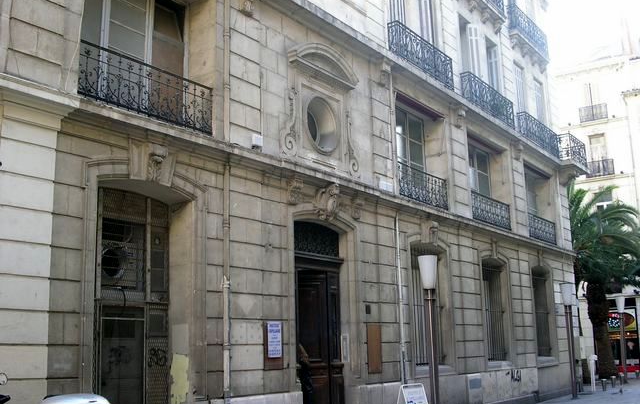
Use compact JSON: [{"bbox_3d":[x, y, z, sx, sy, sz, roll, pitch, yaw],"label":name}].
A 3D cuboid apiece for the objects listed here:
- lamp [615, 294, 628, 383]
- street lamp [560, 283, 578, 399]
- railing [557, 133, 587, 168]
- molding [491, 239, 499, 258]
[{"bbox_3d":[13.806,6.300,32.025,0.430,3.800,0.430,-7,-13,22],"label":"lamp"},{"bbox_3d":[8.481,4.683,23.760,0.450,3.800,0.450,-6,-13,19],"label":"street lamp"},{"bbox_3d":[9.725,-1.900,27.271,0.567,1.010,1.958,-10,-15,35],"label":"railing"},{"bbox_3d":[4.695,1.227,18.842,0.150,0.540,0.320,-10,-14,35],"label":"molding"}]

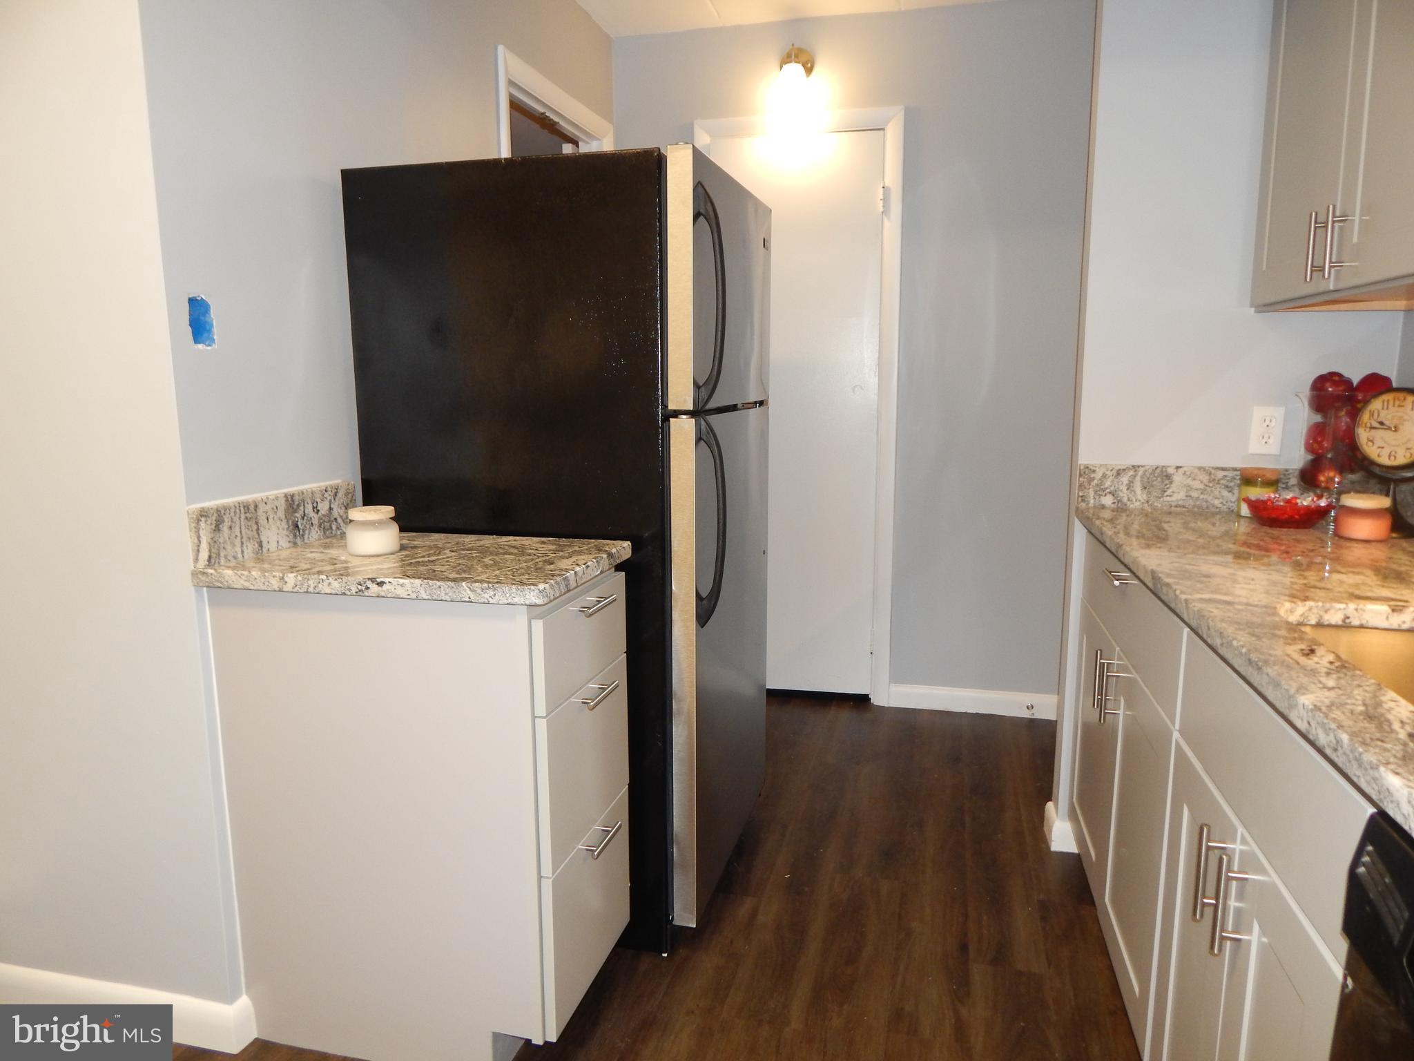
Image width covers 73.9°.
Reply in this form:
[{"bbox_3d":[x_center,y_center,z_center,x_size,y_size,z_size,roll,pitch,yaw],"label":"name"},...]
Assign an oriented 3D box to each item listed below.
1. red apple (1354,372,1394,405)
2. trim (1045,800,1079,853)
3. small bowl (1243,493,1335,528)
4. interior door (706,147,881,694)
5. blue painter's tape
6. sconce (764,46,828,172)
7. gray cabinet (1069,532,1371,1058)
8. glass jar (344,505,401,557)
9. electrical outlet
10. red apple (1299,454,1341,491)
[{"bbox_3d":[1.432,-0.302,2.015,0.078,0.075,0.078,2,9,14],"label":"red apple"},{"bbox_3d":[0.953,0.782,2.519,0.065,0.085,0.155,2,9,14],"label":"trim"},{"bbox_3d":[1.238,-0.042,2.004,0.175,0.062,0.175,2,9,14],"label":"small bowl"},{"bbox_3d":[0.317,-0.396,3.497,0.620,2.045,0.040,2,9,14],"label":"interior door"},{"bbox_3d":[-0.839,-0.348,1.572,0.006,0.086,0.056,2,9,14],"label":"blue painter's tape"},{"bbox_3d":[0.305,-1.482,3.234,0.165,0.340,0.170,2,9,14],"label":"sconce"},{"bbox_3d":[1.058,0.534,1.543,0.640,0.870,1.610,2,9,14],"label":"gray cabinet"},{"bbox_3d":[-0.620,-0.002,1.739,0.112,0.078,0.112,0,9,0],"label":"glass jar"},{"bbox_3d":[1.312,-0.233,2.201,0.070,0.114,0.010,2,9,14],"label":"electrical outlet"},{"bbox_3d":[1.329,-0.124,2.036,0.080,0.078,0.080,2,9,14],"label":"red apple"}]

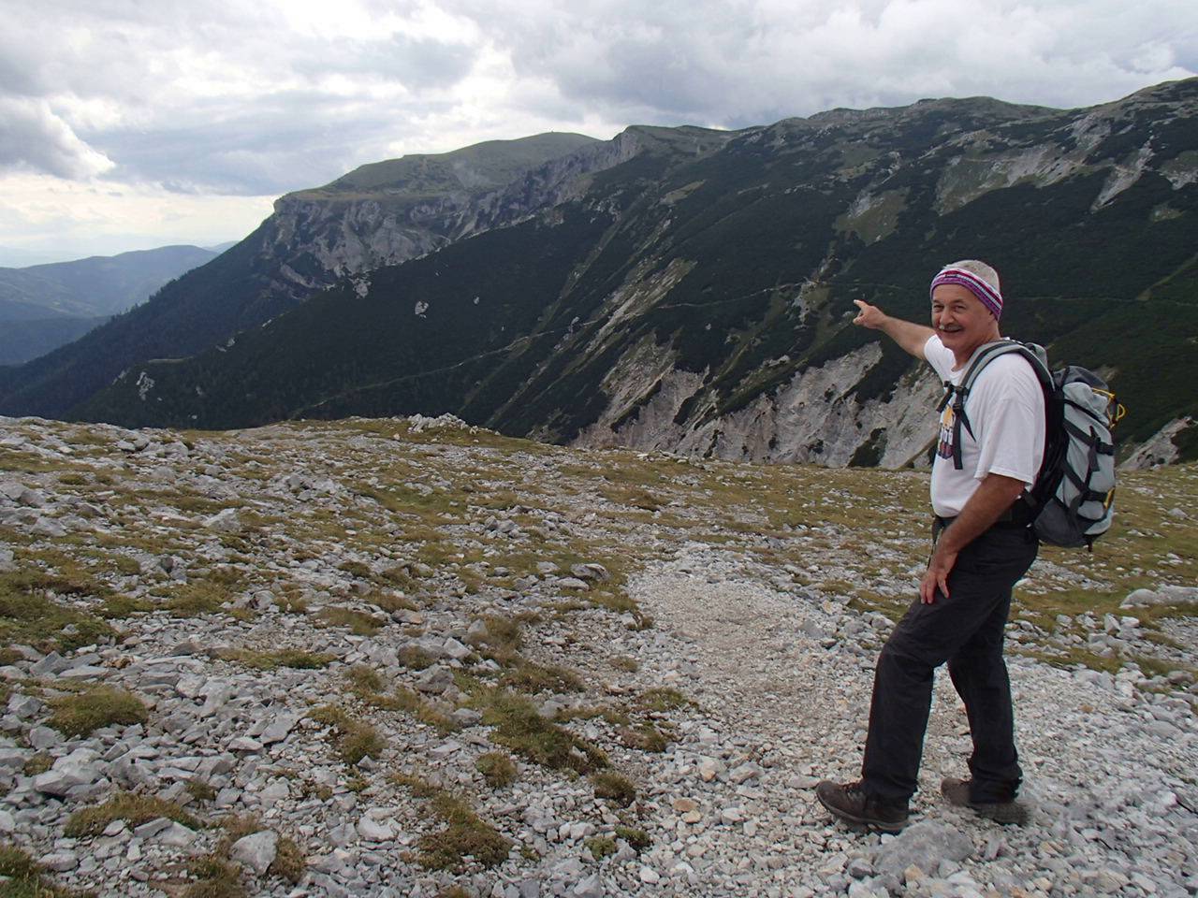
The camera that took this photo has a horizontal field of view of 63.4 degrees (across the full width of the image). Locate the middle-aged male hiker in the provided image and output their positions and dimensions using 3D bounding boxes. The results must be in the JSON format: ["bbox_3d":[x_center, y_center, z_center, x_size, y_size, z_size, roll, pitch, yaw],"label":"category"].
[{"bbox_3d":[1.050,0.272,3.076,0.680,1.720,0.900,2,12,8],"label":"middle-aged male hiker"}]

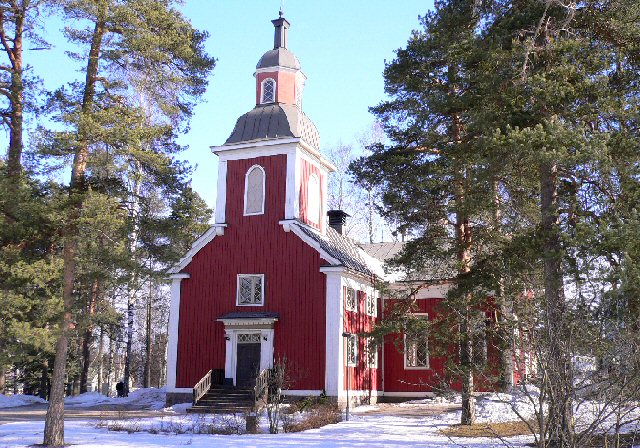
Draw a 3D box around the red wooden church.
[{"bbox_3d":[4.253,0.006,54.907,20.056,25.615,25.179,-4,-13,22],"label":"red wooden church"}]

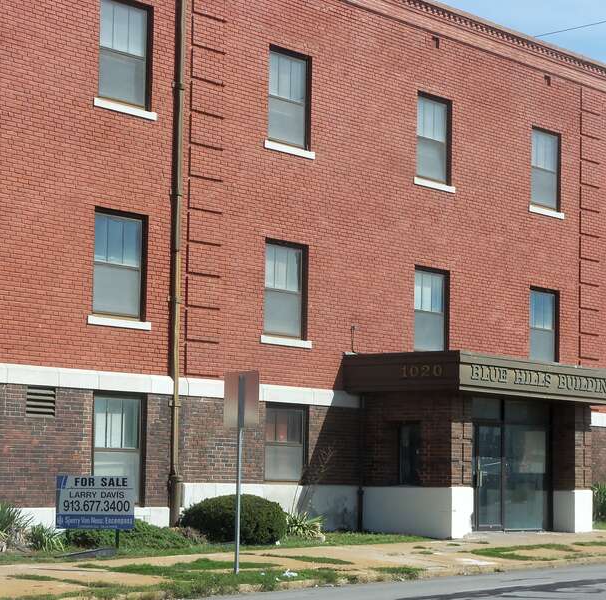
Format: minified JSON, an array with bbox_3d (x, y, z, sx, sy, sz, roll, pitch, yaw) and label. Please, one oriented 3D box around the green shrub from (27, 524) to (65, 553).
[{"bbox_3d":[-3.707,3.447,26.719,0.460,0.420,0.500,1,-6,0],"label":"green shrub"}]

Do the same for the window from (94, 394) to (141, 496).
[{"bbox_3d":[-2.865,2.290,28.466,0.150,1.711,1.168,-4,-8,38],"label":"window"}]

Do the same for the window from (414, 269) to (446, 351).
[{"bbox_3d":[2.503,0.234,36.113,0.140,1.719,1.197,-4,-7,38],"label":"window"}]

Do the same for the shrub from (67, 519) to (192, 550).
[{"bbox_3d":[-2.575,3.493,27.600,1.250,0.460,2.100,-4,-8,38],"label":"shrub"}]

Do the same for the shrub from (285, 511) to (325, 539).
[{"bbox_3d":[0.042,3.775,31.017,0.650,0.480,0.720,-4,-8,39],"label":"shrub"}]

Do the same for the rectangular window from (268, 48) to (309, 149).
[{"bbox_3d":[-0.265,-3.585,32.927,0.140,1.730,1.197,-4,-7,38],"label":"rectangular window"}]

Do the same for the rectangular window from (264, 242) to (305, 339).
[{"bbox_3d":[-0.317,-0.172,32.576,0.140,1.719,1.197,-4,-7,38],"label":"rectangular window"}]

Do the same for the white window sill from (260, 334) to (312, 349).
[{"bbox_3d":[-0.308,0.748,32.463,0.180,0.134,1.430,-4,-7,38],"label":"white window sill"}]

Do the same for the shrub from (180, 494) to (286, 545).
[{"bbox_3d":[-1.113,3.467,29.200,1.450,0.790,1.650,-4,-8,38],"label":"shrub"}]

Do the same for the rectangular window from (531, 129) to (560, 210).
[{"bbox_3d":[5.116,-2.762,39.283,0.150,1.690,1.150,-4,-8,39],"label":"rectangular window"}]

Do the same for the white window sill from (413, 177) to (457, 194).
[{"bbox_3d":[2.564,-2.253,36.350,0.180,0.133,1.430,-4,-7,38],"label":"white window sill"}]

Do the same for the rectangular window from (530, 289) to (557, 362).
[{"bbox_3d":[5.140,0.615,39.420,0.140,1.719,1.197,-4,-7,38],"label":"rectangular window"}]

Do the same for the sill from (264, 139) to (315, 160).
[{"bbox_3d":[-0.246,-2.619,32.166,0.170,0.135,1.397,-4,-8,38],"label":"sill"}]

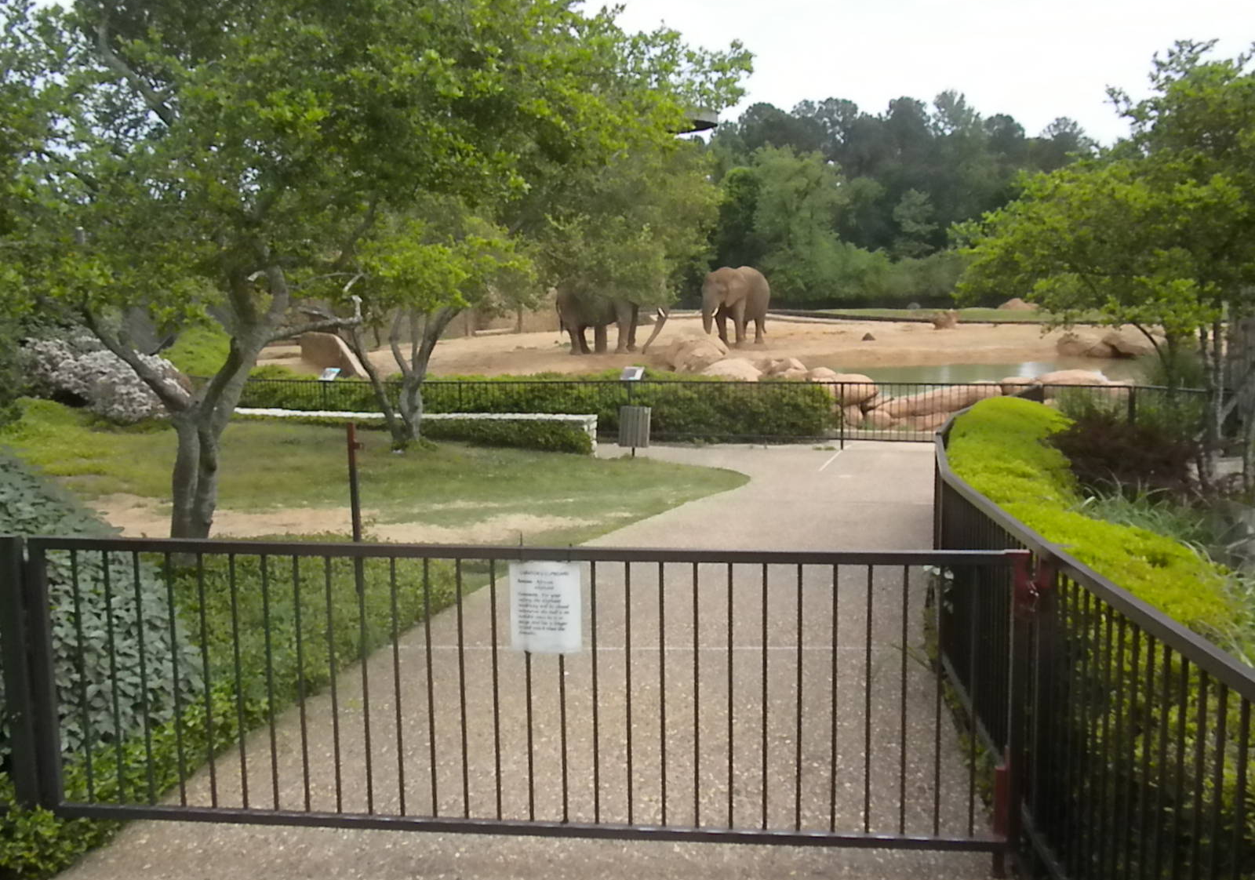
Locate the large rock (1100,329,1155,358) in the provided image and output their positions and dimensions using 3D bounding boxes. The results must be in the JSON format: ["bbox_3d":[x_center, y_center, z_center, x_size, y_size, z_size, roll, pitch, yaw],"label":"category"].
[{"bbox_3d":[15.111,-2.901,40.500,1.650,0.900,1.300,-1,8,0],"label":"large rock"}]

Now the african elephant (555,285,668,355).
[{"bbox_3d":[-0.491,-3.945,42.000,3.600,2.600,1.600,-1,8,-4],"label":"african elephant"}]

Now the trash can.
[{"bbox_3d":[0.110,-0.168,20.000,0.490,0.700,0.490,-1,8,0],"label":"trash can"}]

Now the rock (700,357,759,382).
[{"bbox_3d":[2.275,-1.499,29.500,1.400,0.750,1.200,-1,8,0],"label":"rock"}]

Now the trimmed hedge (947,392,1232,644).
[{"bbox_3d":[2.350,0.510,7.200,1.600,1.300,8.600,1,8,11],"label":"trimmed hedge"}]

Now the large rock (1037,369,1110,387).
[{"bbox_3d":[8.803,-1.172,26.500,1.400,0.550,1.000,-1,8,0],"label":"large rock"}]

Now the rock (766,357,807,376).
[{"bbox_3d":[3.659,-1.643,31.000,1.000,0.600,0.900,-1,8,0],"label":"rock"}]

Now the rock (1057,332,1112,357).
[{"bbox_3d":[13.779,-2.886,40.500,1.700,0.850,1.300,-1,8,0],"label":"rock"}]

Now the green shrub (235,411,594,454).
[{"bbox_3d":[-3.197,-0.096,20.300,5.350,0.600,0.700,-2,8,-9],"label":"green shrub"}]

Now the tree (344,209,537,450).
[{"bbox_3d":[-2.618,-1.546,18.800,2.650,3.350,2.500,-1,8,0],"label":"tree"}]

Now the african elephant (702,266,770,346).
[{"bbox_3d":[3.659,-4.519,45.300,1.600,2.650,3.200,5,9,37],"label":"african elephant"}]

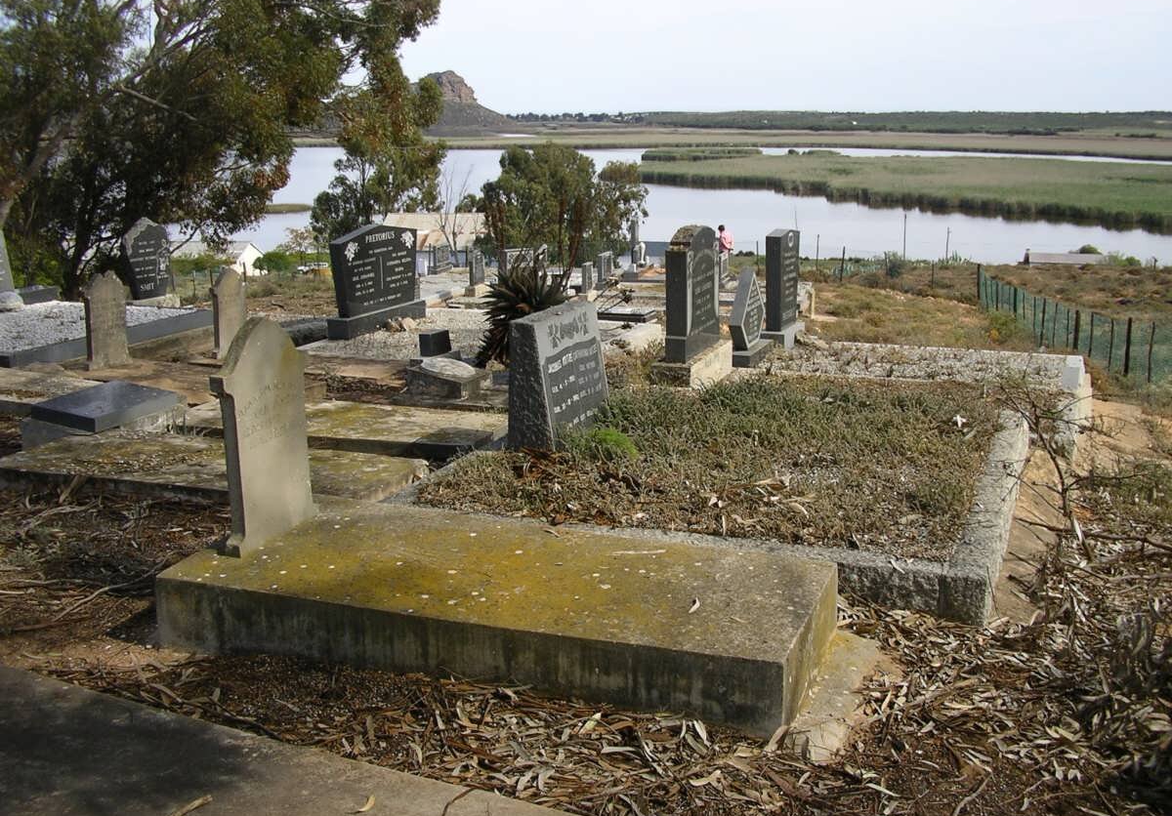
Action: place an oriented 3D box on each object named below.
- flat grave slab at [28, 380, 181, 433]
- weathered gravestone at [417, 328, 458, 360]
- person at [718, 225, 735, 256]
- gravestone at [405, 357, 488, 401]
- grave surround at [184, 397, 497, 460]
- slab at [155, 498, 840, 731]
[{"bbox_3d":[-2.632,-0.016,7.105,0.435,0.075,0.710,11,15,18],"label":"flat grave slab"},{"bbox_3d":[-1.137,-0.490,10.042,0.206,0.247,0.350,5,13,20],"label":"weathered gravestone"},{"bbox_3d":[4.045,-4.466,37.000,0.400,1.660,0.500,9,15,35],"label":"person"},{"bbox_3d":[-0.872,-0.192,8.090,0.378,0.173,0.376,4,13,20],"label":"gravestone"},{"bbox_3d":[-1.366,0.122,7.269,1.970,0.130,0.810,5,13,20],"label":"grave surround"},{"bbox_3d":[-0.269,0.610,4.008,1.950,0.226,0.790,4,14,20],"label":"slab"}]

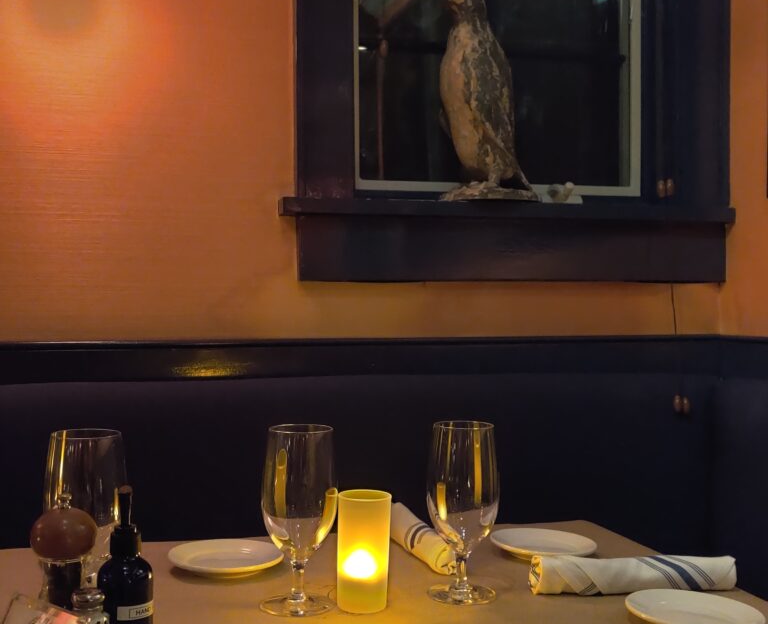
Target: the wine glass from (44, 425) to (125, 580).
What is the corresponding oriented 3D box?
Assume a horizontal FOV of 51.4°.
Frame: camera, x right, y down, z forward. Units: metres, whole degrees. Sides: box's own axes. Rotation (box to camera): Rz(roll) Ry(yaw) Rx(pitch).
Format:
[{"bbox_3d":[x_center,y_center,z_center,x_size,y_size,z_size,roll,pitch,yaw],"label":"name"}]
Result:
[{"bbox_3d":[-0.300,0.219,0.799,0.084,0.193,0.084,1,-1,0],"label":"wine glass"}]

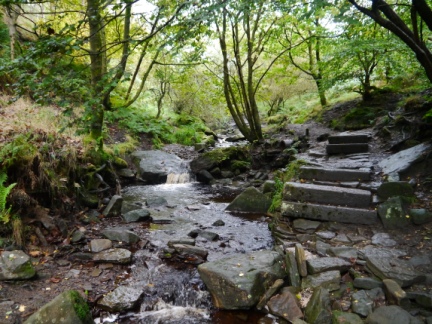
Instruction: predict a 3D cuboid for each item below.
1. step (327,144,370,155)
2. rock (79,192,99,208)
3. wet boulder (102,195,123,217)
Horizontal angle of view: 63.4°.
[{"bbox_3d":[2.718,-0.274,7.300,0.870,0.185,0.360,1,7,8],"label":"step"},{"bbox_3d":[-2.221,0.669,6.100,0.310,0.250,0.280,0,5,0],"label":"rock"},{"bbox_3d":[-1.600,0.672,5.400,0.260,0.280,0.280,-1,7,-10],"label":"wet boulder"}]

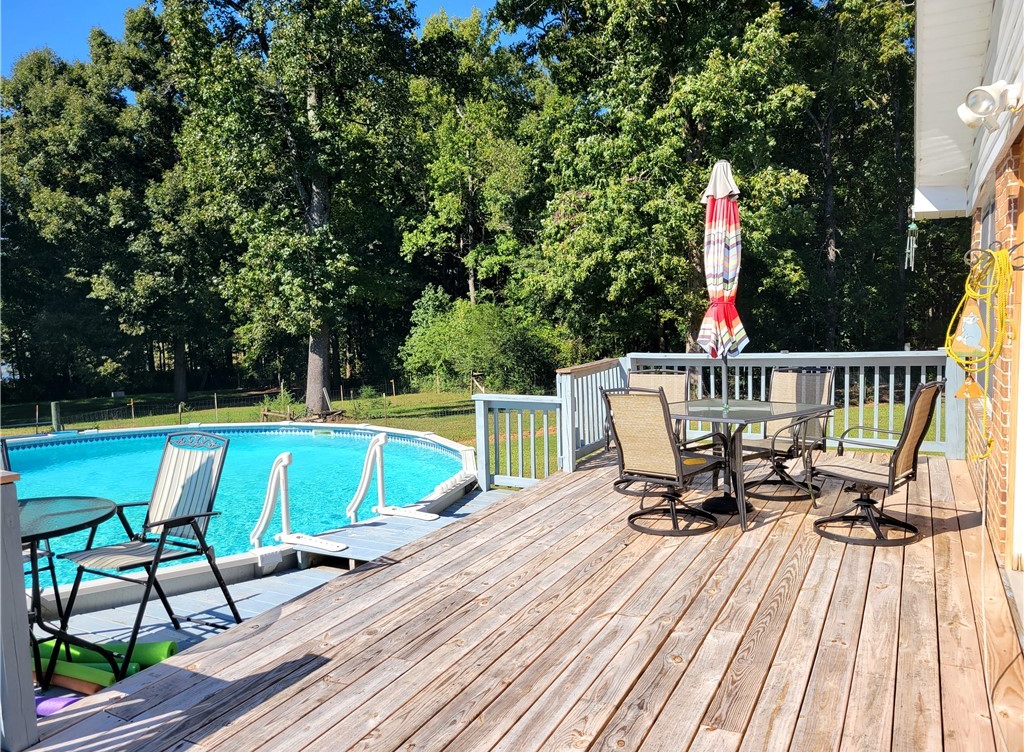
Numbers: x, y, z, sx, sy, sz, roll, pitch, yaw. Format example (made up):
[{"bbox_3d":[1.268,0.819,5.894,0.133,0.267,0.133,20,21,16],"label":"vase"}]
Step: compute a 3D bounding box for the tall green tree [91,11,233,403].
[{"bbox_3d":[-12.223,-5.703,25.934,5.000,13.228,5.000,1,6,28],"label":"tall green tree"}]

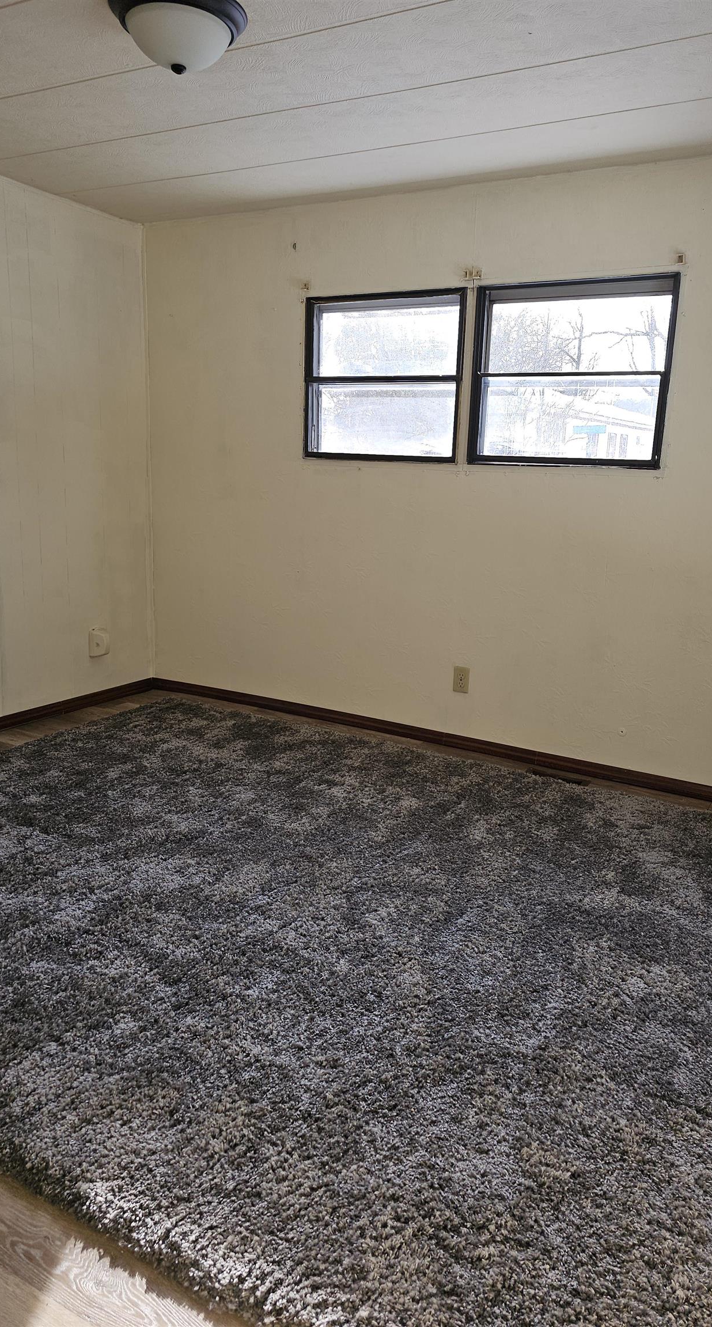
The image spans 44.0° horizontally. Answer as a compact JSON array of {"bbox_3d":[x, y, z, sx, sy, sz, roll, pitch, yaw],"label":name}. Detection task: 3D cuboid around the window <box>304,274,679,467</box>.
[{"bbox_3d":[0.467,-1.153,3.561,1.555,0.678,0.090,9,15,28],"label":"window"}]

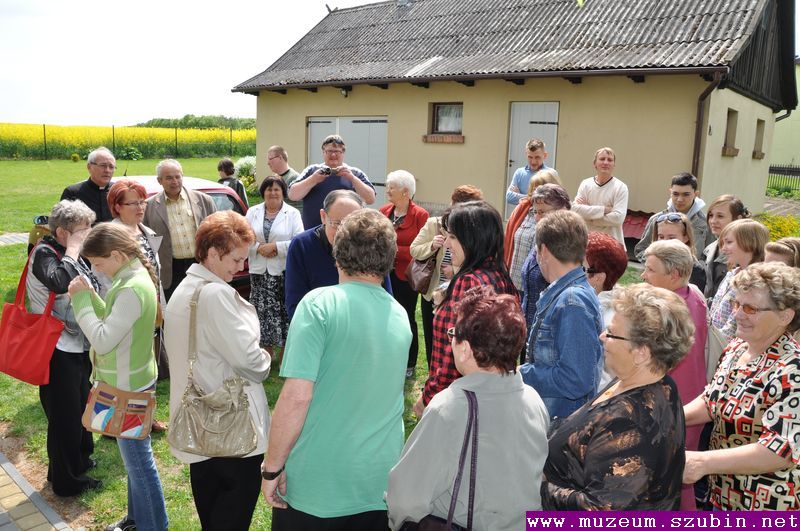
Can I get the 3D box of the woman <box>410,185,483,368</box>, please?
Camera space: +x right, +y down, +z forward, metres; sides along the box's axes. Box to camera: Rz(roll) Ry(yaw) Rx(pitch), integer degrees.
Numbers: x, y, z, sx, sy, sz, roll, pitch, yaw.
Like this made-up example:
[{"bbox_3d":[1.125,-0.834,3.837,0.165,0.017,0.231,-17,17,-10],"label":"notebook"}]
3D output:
[{"bbox_3d":[0.489,0.111,5.045,0.560,1.570,0.380,1,12,-3],"label":"woman"}]

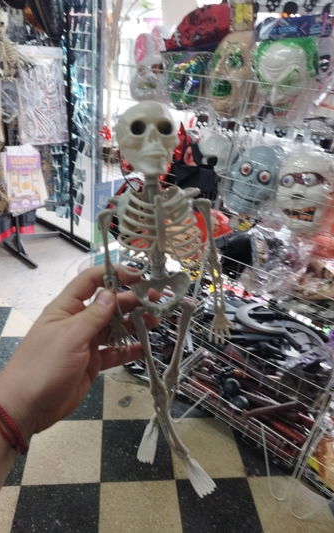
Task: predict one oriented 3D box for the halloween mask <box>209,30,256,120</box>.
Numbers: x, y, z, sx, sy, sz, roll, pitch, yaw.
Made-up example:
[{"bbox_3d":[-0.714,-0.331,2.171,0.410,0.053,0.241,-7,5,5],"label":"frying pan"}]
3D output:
[{"bbox_3d":[0.236,-0.725,1.385,0.168,0.303,0.110,24,22,30],"label":"halloween mask"}]

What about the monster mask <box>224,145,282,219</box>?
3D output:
[{"bbox_3d":[0.317,-0.327,1.412,0.192,0.268,0.105,29,23,20],"label":"monster mask"}]

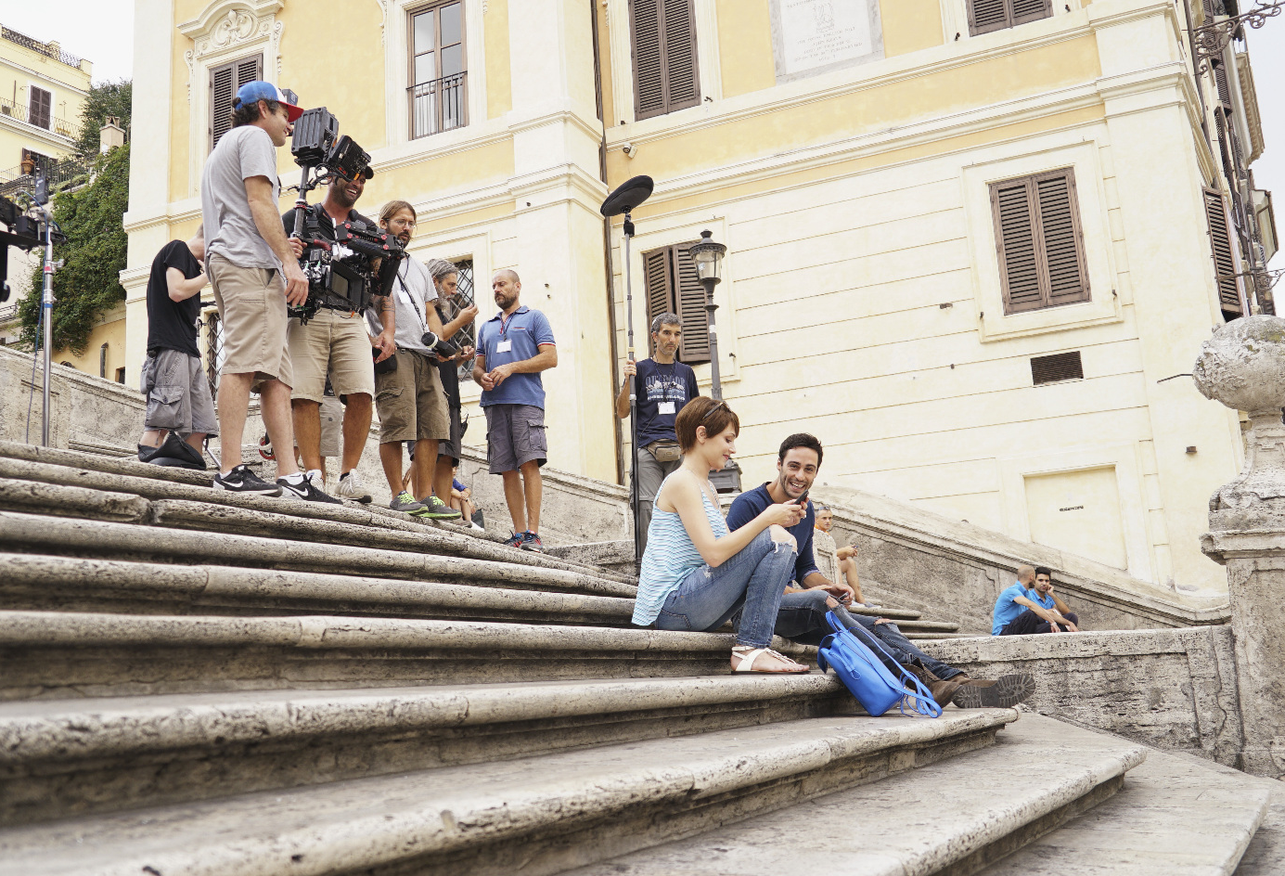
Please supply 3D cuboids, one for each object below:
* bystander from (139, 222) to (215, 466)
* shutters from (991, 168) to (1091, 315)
[{"bbox_3d":[-2.459,-0.431,6.032,0.460,1.660,0.480,-2,-11,-6],"label":"bystander"},{"bbox_3d":[5.587,-2.765,15.908,1.153,1.970,0.090,-8,-12,22],"label":"shutters"}]

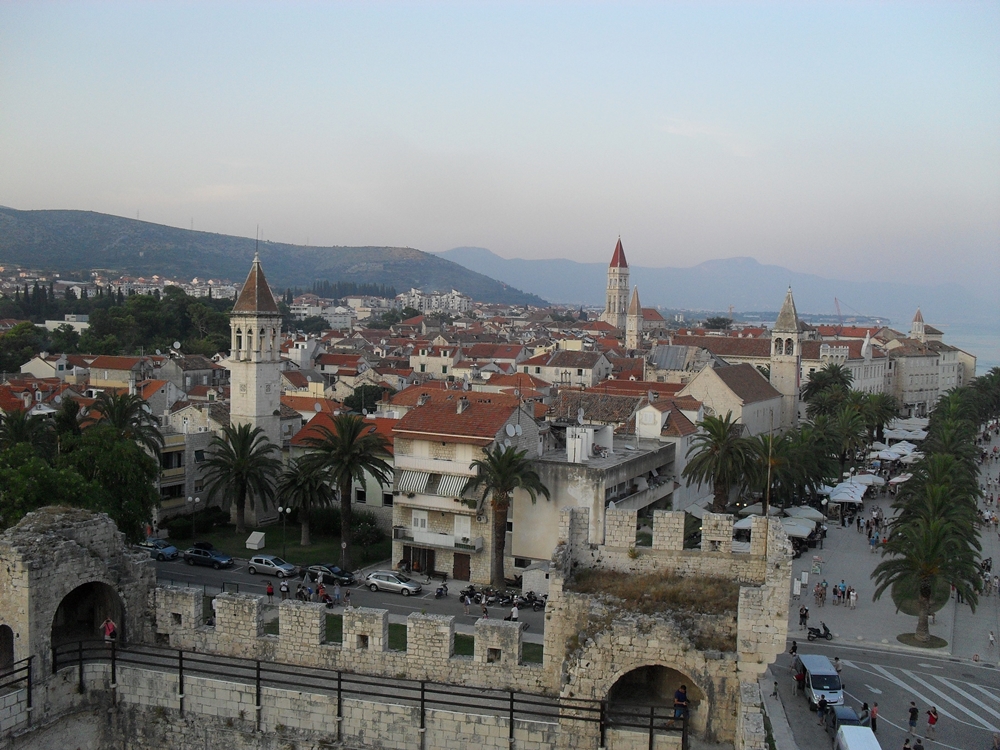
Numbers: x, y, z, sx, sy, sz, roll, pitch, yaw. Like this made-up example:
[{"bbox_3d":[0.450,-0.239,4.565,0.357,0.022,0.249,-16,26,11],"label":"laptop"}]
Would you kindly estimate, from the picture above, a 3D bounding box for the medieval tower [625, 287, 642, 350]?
[{"bbox_3d":[38.943,-10.645,292.139,3.600,30.074,3.600,3,4,33],"label":"medieval tower"}]

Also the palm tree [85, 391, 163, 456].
[{"bbox_3d":[-36.346,8.021,97.412,7.700,13.096,7.700,1,4,0],"label":"palm tree"}]

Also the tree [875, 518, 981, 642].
[{"bbox_3d":[29.073,13.990,69.079,6.800,8.440,6.800,3,4,23],"label":"tree"}]

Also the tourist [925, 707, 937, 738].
[{"bbox_3d":[22.659,18.267,53.039,0.500,1.700,0.520,2,4,6],"label":"tourist"}]

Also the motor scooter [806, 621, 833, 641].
[{"bbox_3d":[21.869,17.532,68.954,1.800,1.220,0.680,1,4,-8],"label":"motor scooter"}]

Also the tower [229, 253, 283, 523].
[{"bbox_3d":[-24.287,1.326,100.855,3.900,26.900,3.900,4,4,31],"label":"tower"}]

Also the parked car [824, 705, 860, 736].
[{"bbox_3d":[17.902,18.399,51.934,1.750,1.470,4.200,2,4,8],"label":"parked car"}]

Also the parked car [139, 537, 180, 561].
[{"bbox_3d":[-29.325,14.889,86.772,3.950,1.480,1.720,3,4,24],"label":"parked car"}]

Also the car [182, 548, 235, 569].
[{"bbox_3d":[-24.649,15.387,85.787,4.580,1.520,1.800,3,4,23],"label":"car"}]

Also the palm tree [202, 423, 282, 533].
[{"bbox_3d":[-24.282,9.698,95.241,7.500,10.404,7.500,1,4,0],"label":"palm tree"}]

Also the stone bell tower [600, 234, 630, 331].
[{"bbox_3d":[43.867,-26.850,374.499,6.300,48.600,6.300,-2,5,-39],"label":"stone bell tower"}]

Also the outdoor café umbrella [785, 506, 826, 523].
[{"bbox_3d":[29.809,14.690,98.656,3.600,3.200,3.900,3,4,27],"label":"outdoor café umbrella"}]

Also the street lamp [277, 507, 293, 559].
[{"bbox_3d":[-18.046,13.382,84.860,1.250,4.605,0.420,3,4,28],"label":"street lamp"}]

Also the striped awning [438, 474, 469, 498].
[{"bbox_3d":[-3.555,8.635,78.169,2.420,1.400,0.900,3,4,27],"label":"striped awning"}]

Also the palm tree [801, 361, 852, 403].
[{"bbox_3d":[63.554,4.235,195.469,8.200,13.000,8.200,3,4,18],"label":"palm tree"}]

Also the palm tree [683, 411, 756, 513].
[{"bbox_3d":[21.510,9.923,99.098,7.400,12.600,7.400,1,4,0],"label":"palm tree"}]

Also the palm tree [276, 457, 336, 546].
[{"bbox_3d":[-17.357,11.326,90.617,5.600,8.012,5.600,1,4,0],"label":"palm tree"}]

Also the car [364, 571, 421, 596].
[{"bbox_3d":[-8.269,16.157,79.104,4.500,1.480,1.800,3,4,21],"label":"car"}]

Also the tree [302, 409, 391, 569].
[{"bbox_3d":[-12.555,9.583,82.560,7.500,12.695,7.500,1,4,0],"label":"tree"}]

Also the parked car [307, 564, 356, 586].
[{"bbox_3d":[-13.752,15.692,80.721,4.650,1.430,1.800,3,4,22],"label":"parked car"}]

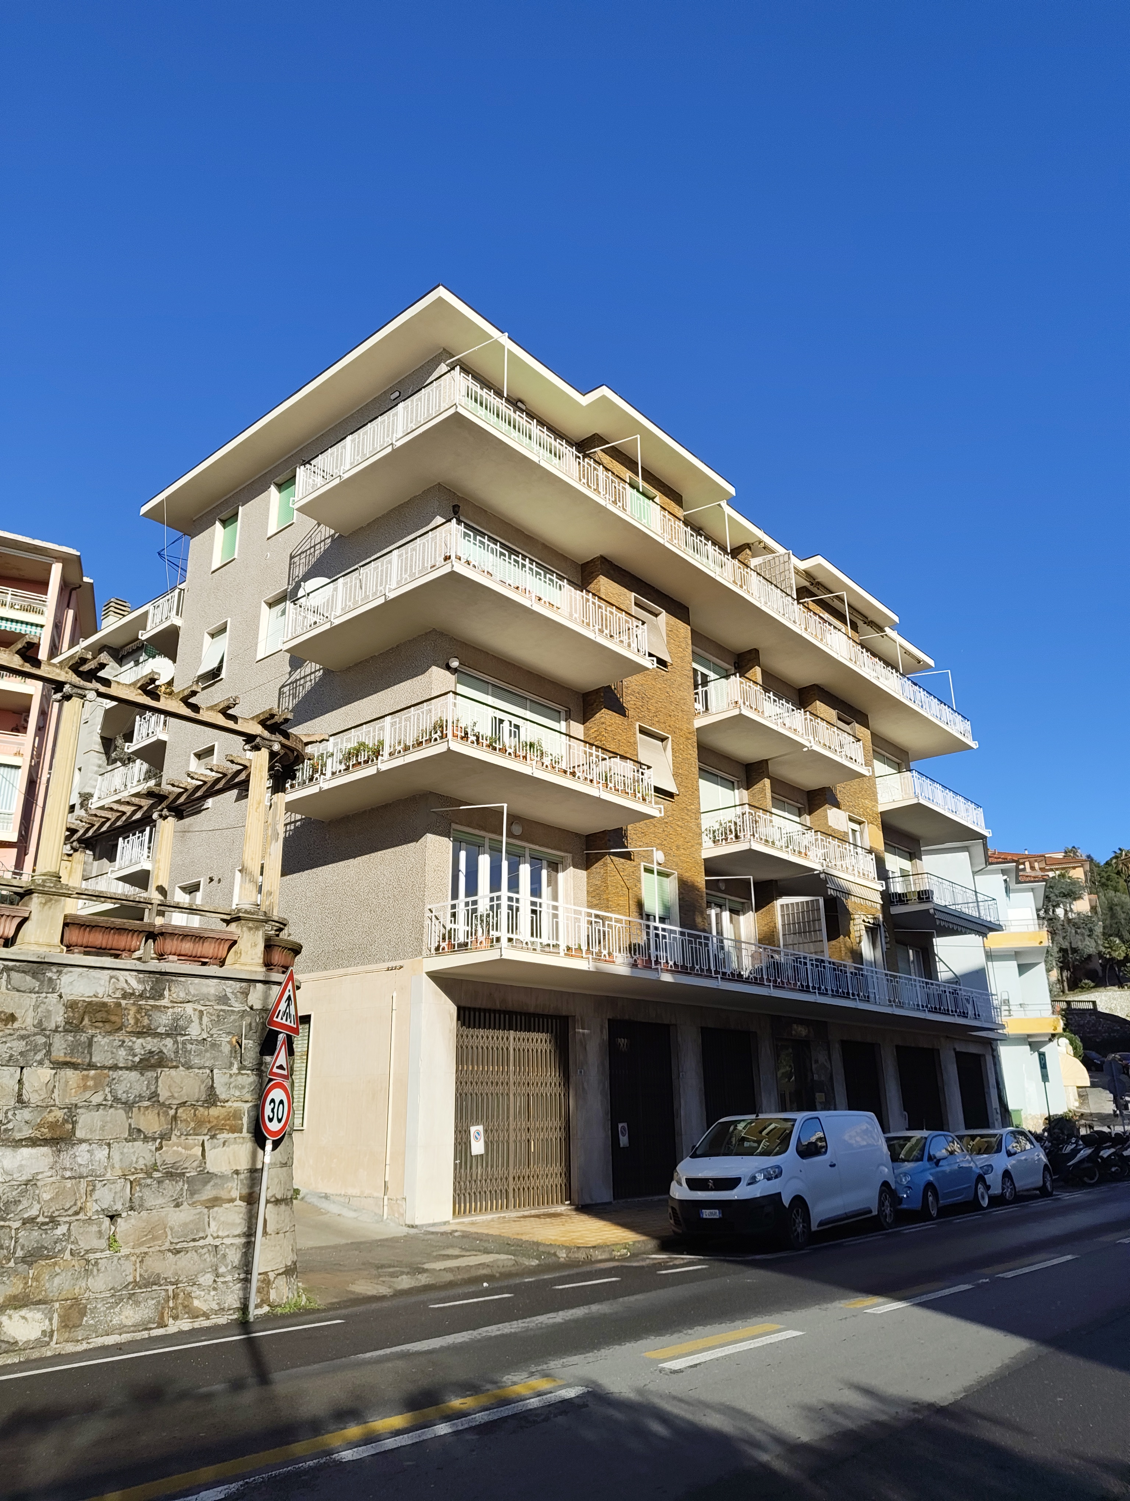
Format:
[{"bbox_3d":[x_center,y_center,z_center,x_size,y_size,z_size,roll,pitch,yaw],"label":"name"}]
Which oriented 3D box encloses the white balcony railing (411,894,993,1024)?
[{"bbox_3d":[5.935,5.957,26.679,1.953,1.017,23.508,-17,-25,38],"label":"white balcony railing"}]

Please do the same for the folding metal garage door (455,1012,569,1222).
[{"bbox_3d":[-0.994,6.774,19.712,0.120,3.564,3.285,-17,-25,38],"label":"folding metal garage door"}]

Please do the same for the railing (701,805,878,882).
[{"bbox_3d":[6.138,2.735,27.562,1.350,1.017,6.939,-17,-25,38],"label":"railing"}]

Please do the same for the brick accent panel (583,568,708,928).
[{"bbox_3d":[1.896,0.453,24.828,0.612,9.747,3.726,-17,-25,38],"label":"brick accent panel"}]

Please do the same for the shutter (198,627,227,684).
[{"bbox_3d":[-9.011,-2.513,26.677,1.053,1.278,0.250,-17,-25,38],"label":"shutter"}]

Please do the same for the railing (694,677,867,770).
[{"bbox_3d":[6.094,-0.475,28.686,1.350,1.017,6.939,-17,-25,38],"label":"railing"}]

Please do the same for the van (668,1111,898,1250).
[{"bbox_3d":[3.670,6.930,17.070,1.980,1.910,4.750,-17,-24,36],"label":"van"}]

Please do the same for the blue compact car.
[{"bbox_3d":[6.820,8.210,20.250,1.640,1.490,3.570,-17,-25,38],"label":"blue compact car"}]

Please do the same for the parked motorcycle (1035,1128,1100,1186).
[{"bbox_3d":[13.147,10.813,27.485,0.750,1.200,1.950,13,-24,-35],"label":"parked motorcycle"}]

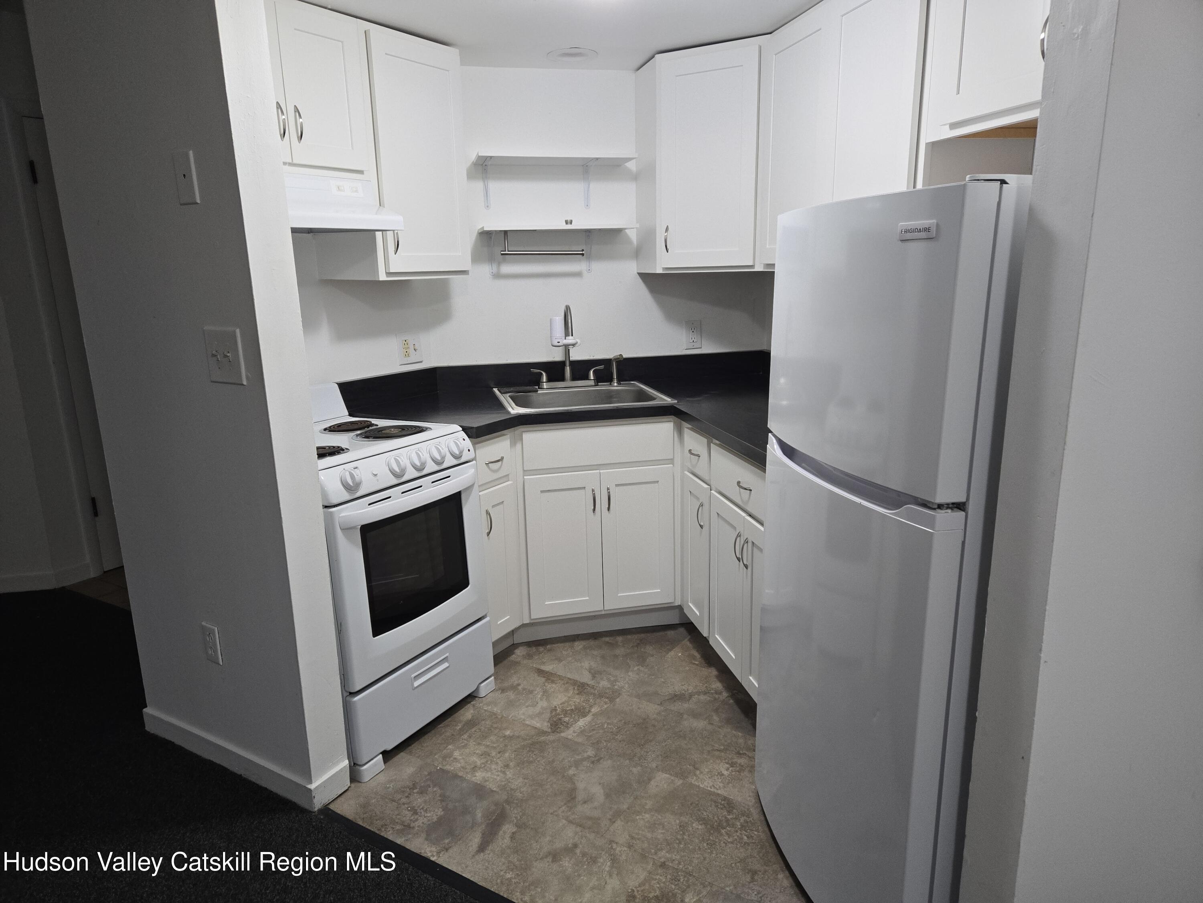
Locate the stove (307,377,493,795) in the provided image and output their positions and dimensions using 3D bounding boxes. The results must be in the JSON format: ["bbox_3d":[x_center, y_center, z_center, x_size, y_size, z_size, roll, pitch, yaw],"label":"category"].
[{"bbox_3d":[-0.826,0.353,2.567,0.705,1.025,0.615,7,16,31],"label":"stove"}]

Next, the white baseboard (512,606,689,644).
[{"bbox_3d":[0.002,0.665,3.155,0.698,0.110,0.023,-4,14,-12],"label":"white baseboard"}]

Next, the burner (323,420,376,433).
[{"bbox_3d":[-0.824,-0.082,2.630,0.166,0.025,0.166,-1,13,0],"label":"burner"}]

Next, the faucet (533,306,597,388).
[{"bbox_3d":[-0.130,-0.419,3.224,0.290,0.340,0.200,-4,14,-13],"label":"faucet"}]

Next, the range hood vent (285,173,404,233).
[{"bbox_3d":[-0.973,-0.740,2.388,0.440,0.160,0.615,7,16,31],"label":"range hood vent"}]

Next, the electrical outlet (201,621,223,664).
[{"bbox_3d":[-1.092,0.539,2.241,0.070,0.114,0.014,7,15,31],"label":"electrical outlet"}]

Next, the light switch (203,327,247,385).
[{"bbox_3d":[-0.914,-0.231,1.933,0.135,0.132,0.020,7,15,31],"label":"light switch"}]

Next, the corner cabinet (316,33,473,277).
[{"bbox_3d":[-0.731,-0.997,2.778,0.313,0.779,0.444,7,15,31],"label":"corner cabinet"}]

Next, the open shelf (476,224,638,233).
[{"bbox_3d":[-0.173,-0.896,3.218,0.615,0.019,0.250,-4,14,-12],"label":"open shelf"}]

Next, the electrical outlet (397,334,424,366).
[{"bbox_3d":[-0.752,-0.406,3.146,0.018,0.116,0.119,7,15,31],"label":"electrical outlet"}]

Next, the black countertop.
[{"bbox_3d":[0.027,-0.151,2.686,1.819,0.145,1.550,-4,14,-13],"label":"black countertop"}]

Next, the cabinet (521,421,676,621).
[{"bbox_3d":[-0.070,0.190,3.244,0.570,0.756,0.610,-4,14,-12],"label":"cabinet"}]

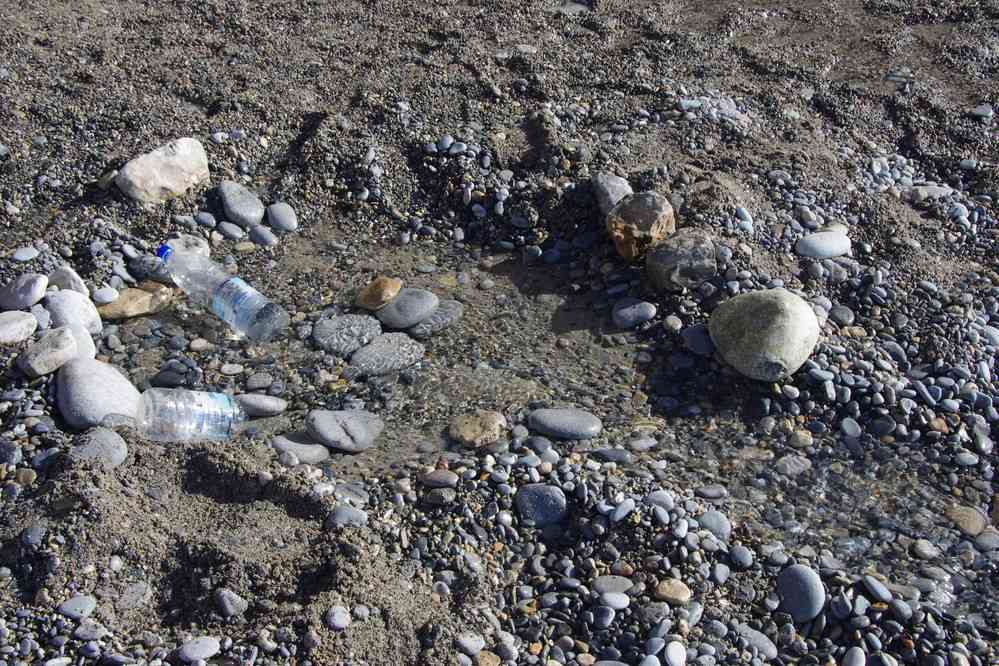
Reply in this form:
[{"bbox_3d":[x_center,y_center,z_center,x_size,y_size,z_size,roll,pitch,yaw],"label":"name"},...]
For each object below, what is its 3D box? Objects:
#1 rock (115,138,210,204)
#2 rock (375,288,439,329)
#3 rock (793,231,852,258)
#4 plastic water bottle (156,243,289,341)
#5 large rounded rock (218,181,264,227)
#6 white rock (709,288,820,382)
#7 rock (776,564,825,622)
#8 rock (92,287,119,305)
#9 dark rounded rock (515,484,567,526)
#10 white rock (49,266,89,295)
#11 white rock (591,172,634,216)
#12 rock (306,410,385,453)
[{"bbox_3d":[-0.702,-0.339,2.837,0.196,0.134,0.156,-12,37,-16],"label":"rock"},{"bbox_3d":[-0.166,-0.044,2.453,0.110,0.050,0.080,-10,41,-11],"label":"rock"},{"bbox_3d":[0.618,-0.169,2.602,0.107,0.045,0.070,-3,40,-4],"label":"rock"},{"bbox_3d":[-0.544,-0.092,2.600,0.312,0.086,0.086,29,44,26],"label":"plastic water bottle"},{"bbox_3d":[-0.513,-0.256,2.705,0.085,0.078,0.115,-13,42,-15],"label":"large rounded rock"},{"bbox_3d":[0.462,0.004,2.380,0.190,0.156,0.181,0,35,0],"label":"white rock"},{"bbox_3d":[0.434,0.374,1.954,0.072,0.064,0.090,-6,40,-8],"label":"rock"},{"bbox_3d":[-0.719,-0.069,2.482,0.048,0.029,0.041,0,40,0],"label":"rock"},{"bbox_3d":[0.063,0.266,2.097,0.080,0.052,0.076,0,35,0],"label":"dark rounded rock"},{"bbox_3d":[-0.822,-0.091,2.587,0.083,0.075,0.085,12,37,16],"label":"white rock"},{"bbox_3d":[0.232,-0.271,2.724,0.090,0.090,0.100,-10,41,-11],"label":"white rock"},{"bbox_3d":[-0.250,0.160,2.209,0.126,0.052,0.083,0,40,0],"label":"rock"}]

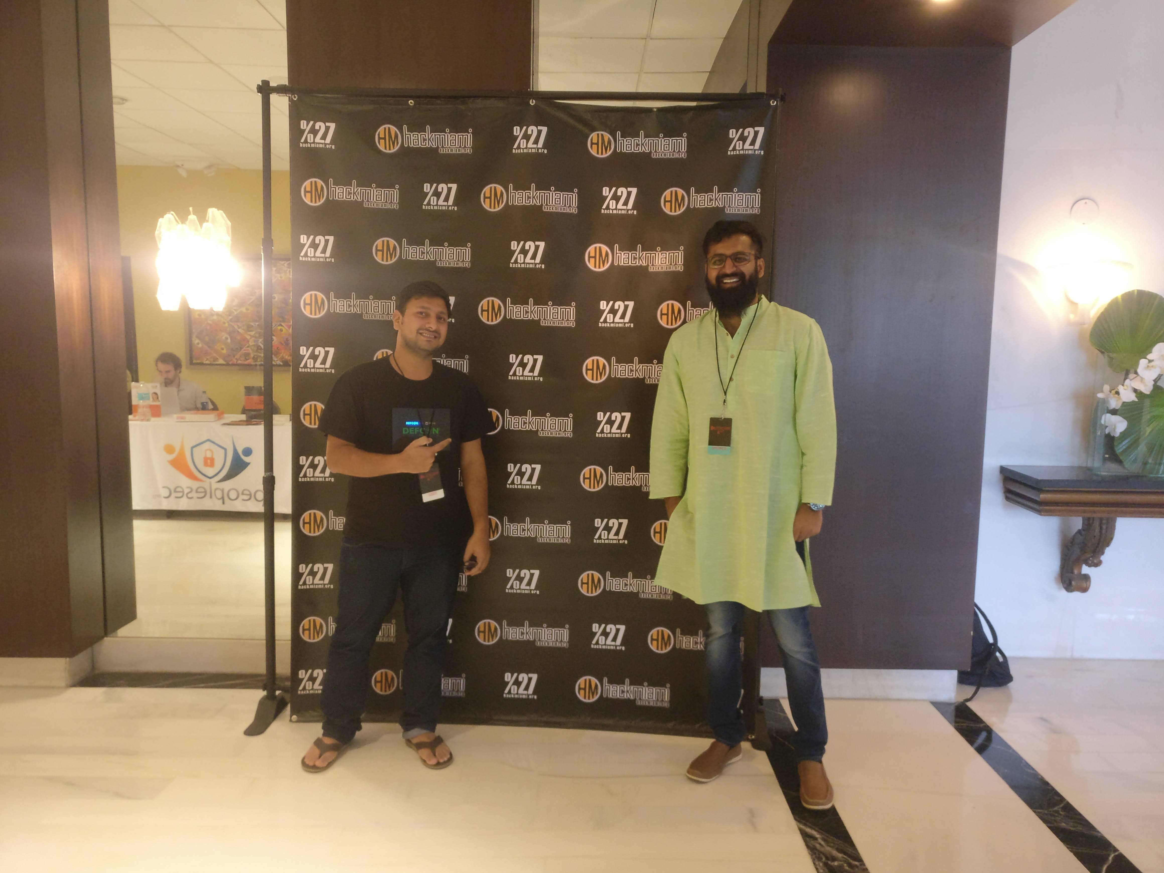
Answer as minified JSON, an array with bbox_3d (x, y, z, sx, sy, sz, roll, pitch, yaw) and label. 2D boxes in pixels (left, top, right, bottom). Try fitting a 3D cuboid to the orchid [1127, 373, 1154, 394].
[{"bbox_3d":[2.413,-0.228,4.069,0.100,0.085,0.060,3,6,17],"label":"orchid"}]

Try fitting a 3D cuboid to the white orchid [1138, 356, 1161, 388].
[{"bbox_3d":[2.438,-0.279,4.043,0.095,0.120,0.060,2,6,12],"label":"white orchid"}]

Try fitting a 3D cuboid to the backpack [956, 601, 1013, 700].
[{"bbox_3d":[1.752,0.871,4.203,0.310,0.380,0.270,0,6,-5],"label":"backpack"}]

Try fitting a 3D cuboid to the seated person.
[{"bbox_3d":[-3.509,-0.097,8.330,0.560,1.280,0.750,2,6,15],"label":"seated person"}]

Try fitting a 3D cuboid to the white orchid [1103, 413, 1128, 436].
[{"bbox_3d":[2.316,-0.051,4.088,0.100,0.100,0.060,3,6,17],"label":"white orchid"}]

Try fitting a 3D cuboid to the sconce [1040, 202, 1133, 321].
[{"bbox_3d":[2.204,-0.765,4.115,0.390,0.530,0.240,1,6,1],"label":"sconce"}]

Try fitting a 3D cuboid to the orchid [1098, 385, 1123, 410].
[{"bbox_3d":[2.287,-0.171,4.076,0.100,0.100,0.060,3,7,22],"label":"orchid"}]

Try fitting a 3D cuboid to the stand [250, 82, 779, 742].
[{"bbox_3d":[-0.261,-0.085,3.484,1.900,2.360,0.400,1,6,2],"label":"stand"}]

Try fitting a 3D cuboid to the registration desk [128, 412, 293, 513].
[{"bbox_3d":[-2.949,0.237,7.825,1.830,0.745,0.760,1,6,3],"label":"registration desk"}]

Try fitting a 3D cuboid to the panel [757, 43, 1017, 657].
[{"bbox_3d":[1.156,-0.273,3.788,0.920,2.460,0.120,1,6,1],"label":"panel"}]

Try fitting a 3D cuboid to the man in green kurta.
[{"bbox_3d":[0.525,0.234,3.105,0.590,1.840,0.420,2,6,15],"label":"man in green kurta"}]

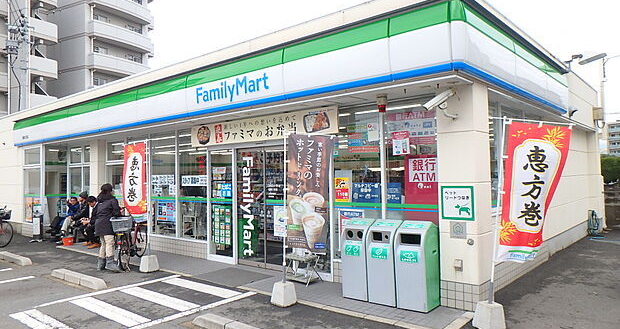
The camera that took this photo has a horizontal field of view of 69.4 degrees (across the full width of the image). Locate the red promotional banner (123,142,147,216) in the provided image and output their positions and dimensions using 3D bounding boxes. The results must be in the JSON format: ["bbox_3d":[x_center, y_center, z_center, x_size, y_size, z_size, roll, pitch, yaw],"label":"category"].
[{"bbox_3d":[-3.281,0.339,8.420,0.580,1.480,0.120,-2,-2,31],"label":"red promotional banner"}]

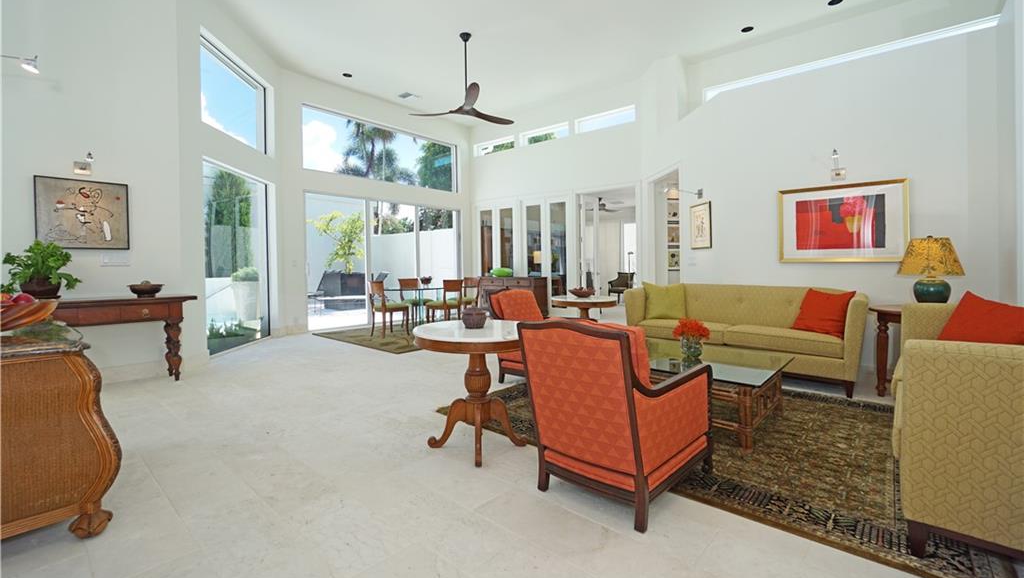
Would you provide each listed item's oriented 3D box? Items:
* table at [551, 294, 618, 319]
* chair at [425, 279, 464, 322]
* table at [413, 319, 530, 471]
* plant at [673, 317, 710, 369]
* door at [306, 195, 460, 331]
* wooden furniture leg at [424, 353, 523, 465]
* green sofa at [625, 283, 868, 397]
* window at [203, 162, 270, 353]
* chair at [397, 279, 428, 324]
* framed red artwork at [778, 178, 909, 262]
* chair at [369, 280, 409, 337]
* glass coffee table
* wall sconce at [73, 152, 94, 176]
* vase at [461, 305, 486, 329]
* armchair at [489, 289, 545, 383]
[{"bbox_3d":[0.832,0.480,4.974,0.749,0.732,0.749,2,4,42],"label":"table"},{"bbox_3d":[-1.161,0.307,7.228,0.540,0.890,0.470,2,4,42],"label":"chair"},{"bbox_3d":[-0.208,0.599,2.586,0.749,0.732,0.749,0,3,0],"label":"table"},{"bbox_3d":[1.418,0.383,3.370,0.290,0.335,0.290,2,4,41],"label":"plant"},{"bbox_3d":[-2.481,-0.568,8.959,0.108,2.495,3.591,2,4,42],"label":"door"},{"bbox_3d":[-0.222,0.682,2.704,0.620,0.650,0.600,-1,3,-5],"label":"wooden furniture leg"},{"bbox_3d":[2.346,0.417,4.440,2.116,0.887,0.911,2,4,42],"label":"green sofa"},{"bbox_3d":[-3.916,-0.406,6.134,0.090,2.420,1.580,-1,3,-5],"label":"window"},{"bbox_3d":[-1.729,0.283,7.808,0.575,0.895,0.456,2,4,42],"label":"chair"},{"bbox_3d":[3.346,-0.664,4.377,1.060,0.810,0.040,2,4,41],"label":"framed red artwork"},{"bbox_3d":[-2.034,0.320,7.056,0.456,0.895,0.553,2,4,42],"label":"chair"},{"bbox_3d":[1.316,0.719,3.200,1.194,0.414,1.009,2,4,42],"label":"glass coffee table"},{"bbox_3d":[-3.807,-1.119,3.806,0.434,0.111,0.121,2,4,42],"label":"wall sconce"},{"bbox_3d":[-0.228,0.179,2.604,0.148,0.105,0.148,0,3,0],"label":"vase"},{"bbox_3d":[0.333,0.480,4.244,0.840,0.880,0.680,1,3,31],"label":"armchair"}]

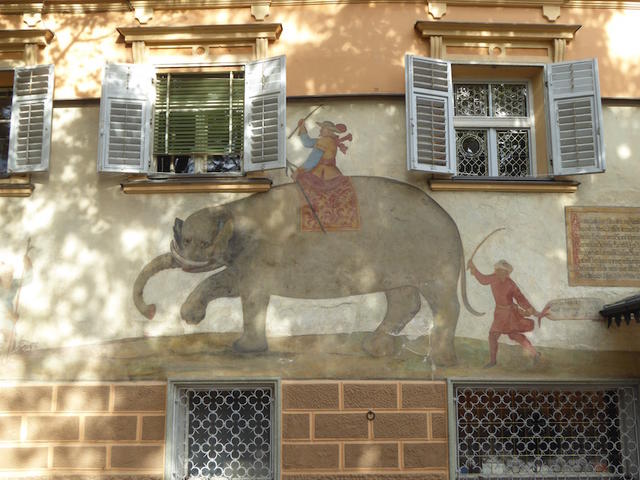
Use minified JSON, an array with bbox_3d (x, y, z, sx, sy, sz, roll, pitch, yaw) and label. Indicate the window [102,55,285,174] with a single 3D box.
[{"bbox_3d":[-1.435,-1.409,9.728,2.123,1.357,0.395,0,-10,2],"label":"window"}]

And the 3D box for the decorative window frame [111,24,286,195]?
[{"bbox_3d":[-1.391,-1.496,9.747,1.953,1.967,0.306,0,-10,2],"label":"decorative window frame"}]

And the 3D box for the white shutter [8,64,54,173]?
[{"bbox_3d":[-3.402,-1.428,10.031,0.550,1.286,0.056,-3,-11,16],"label":"white shutter"}]

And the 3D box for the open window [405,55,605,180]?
[{"bbox_3d":[2.023,-1.358,9.458,2.125,1.357,0.366,0,-10,-2],"label":"open window"}]

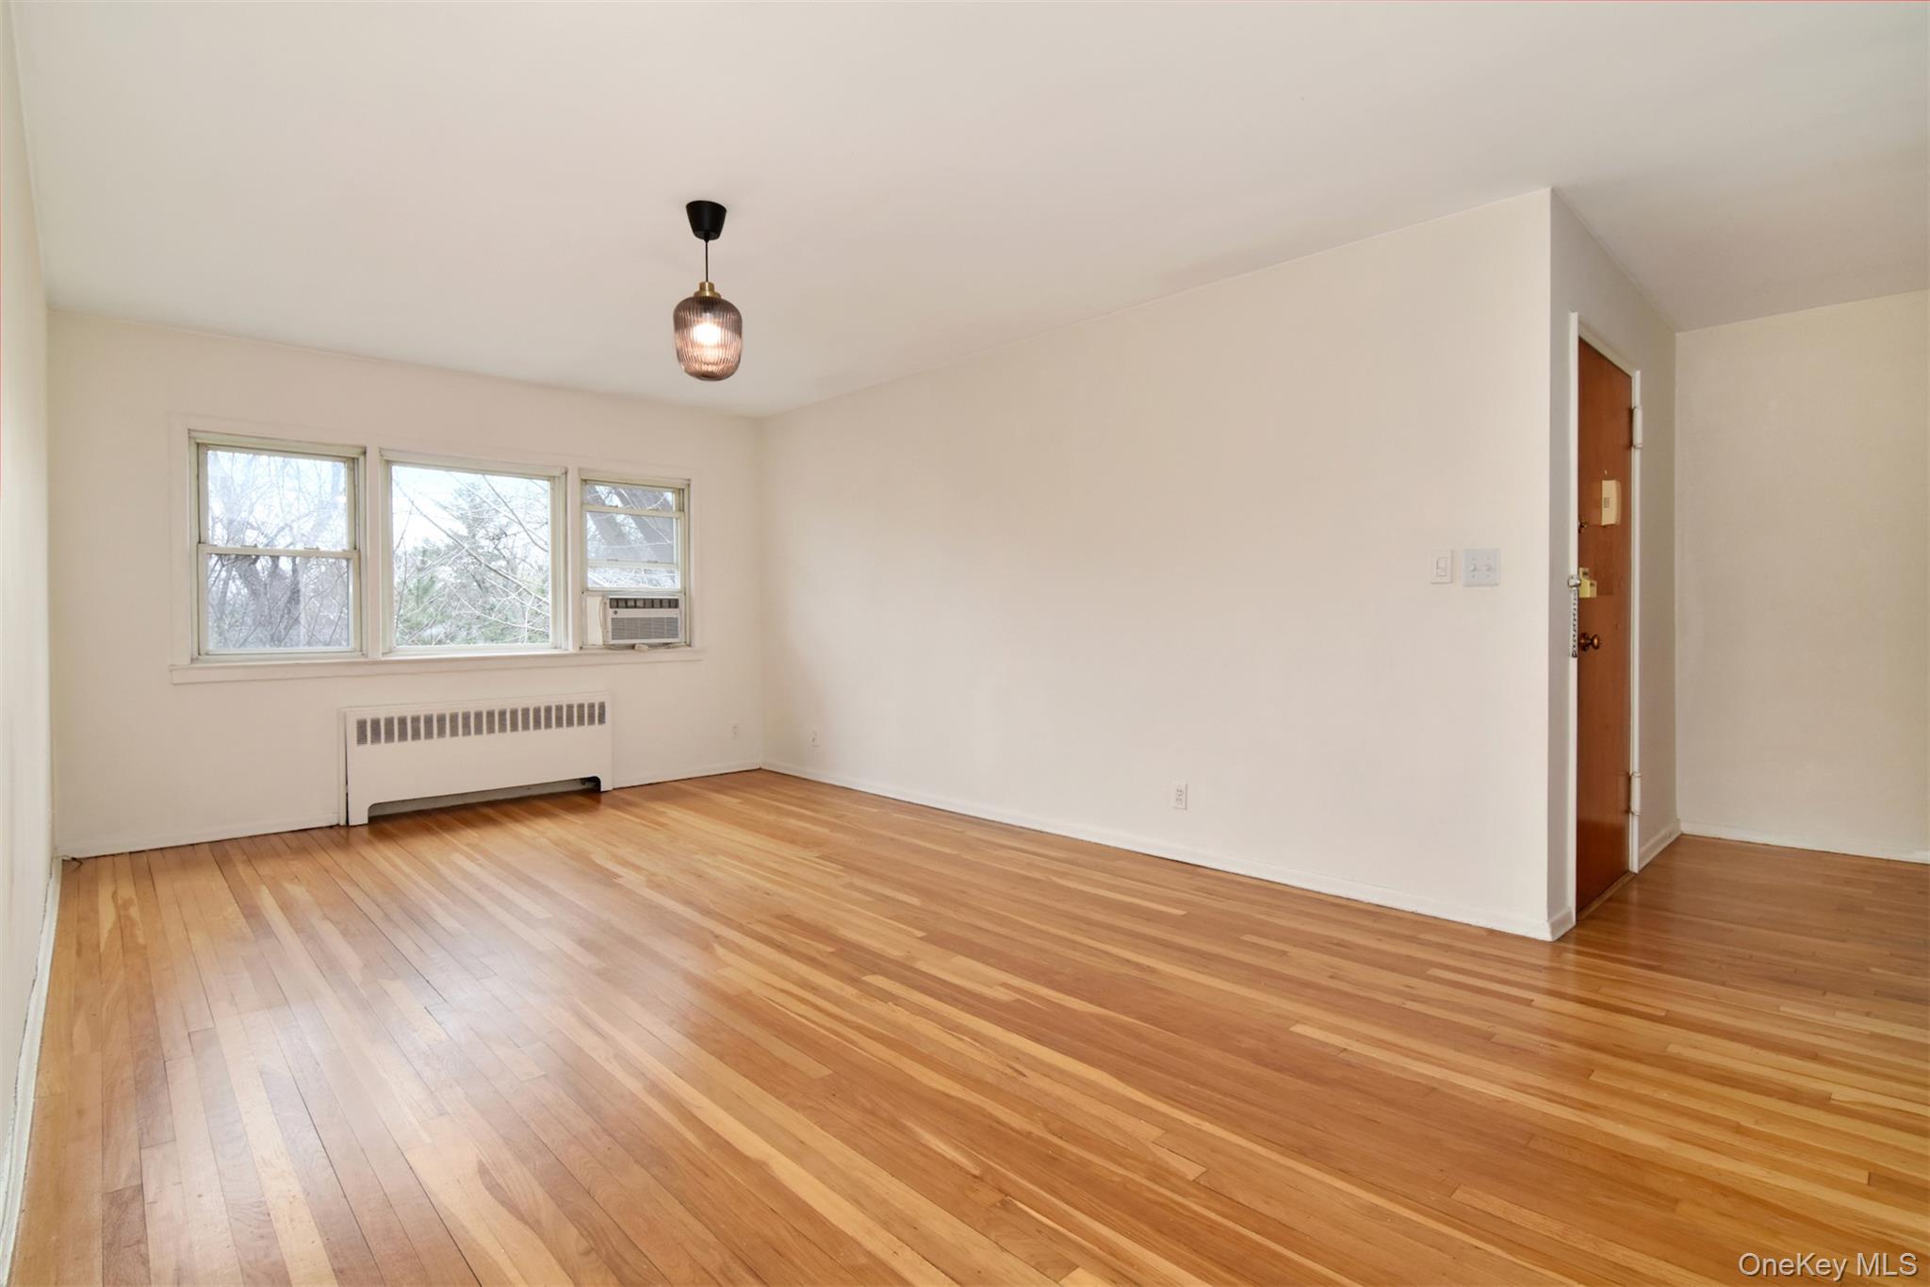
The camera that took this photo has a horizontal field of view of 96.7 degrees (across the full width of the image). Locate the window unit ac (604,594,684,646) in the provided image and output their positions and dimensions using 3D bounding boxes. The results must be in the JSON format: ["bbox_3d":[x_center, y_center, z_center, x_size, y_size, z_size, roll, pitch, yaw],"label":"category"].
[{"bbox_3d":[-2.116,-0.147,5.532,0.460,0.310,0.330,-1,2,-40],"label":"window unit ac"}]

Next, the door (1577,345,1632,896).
[{"bbox_3d":[2.385,-0.070,3.225,0.860,2.030,0.050,-1,2,-42],"label":"door"}]

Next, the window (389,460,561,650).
[{"bbox_3d":[-2.773,-0.491,4.900,0.860,1.030,0.070,-1,2,-40],"label":"window"}]

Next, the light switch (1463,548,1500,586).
[{"bbox_3d":[1.753,-0.259,2.905,0.114,0.124,0.014,1,2,44],"label":"light switch"}]

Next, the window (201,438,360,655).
[{"bbox_3d":[-3.454,-0.465,4.340,0.640,1.030,0.070,-1,2,-40],"label":"window"}]

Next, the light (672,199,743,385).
[{"bbox_3d":[-0.868,-1.183,2.897,0.225,0.570,0.225,0,1,0],"label":"light"}]

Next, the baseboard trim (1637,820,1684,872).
[{"bbox_3d":[3.150,0.902,3.890,0.790,0.088,0.020,-1,2,-42],"label":"baseboard trim"}]

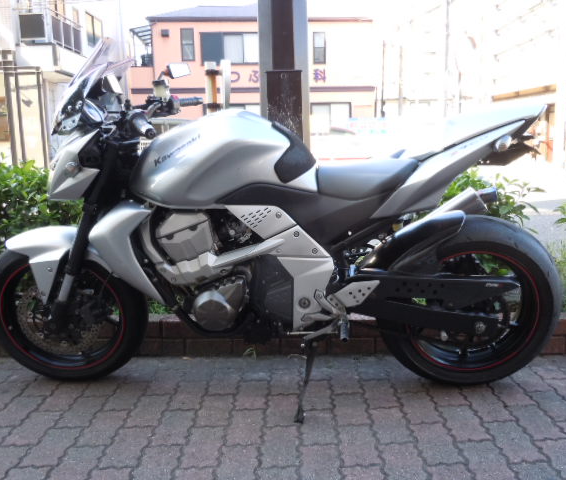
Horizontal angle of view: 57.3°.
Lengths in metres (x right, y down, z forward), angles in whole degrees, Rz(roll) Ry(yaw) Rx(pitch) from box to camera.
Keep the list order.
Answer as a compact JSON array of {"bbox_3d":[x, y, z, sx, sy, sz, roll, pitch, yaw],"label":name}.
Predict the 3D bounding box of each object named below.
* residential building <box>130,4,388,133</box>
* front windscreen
[{"bbox_3d":[-1.450,-6.292,22.308,9.000,7.700,8.000,-2,8,-5],"label":"residential building"},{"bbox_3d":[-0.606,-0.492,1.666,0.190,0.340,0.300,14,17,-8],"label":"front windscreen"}]

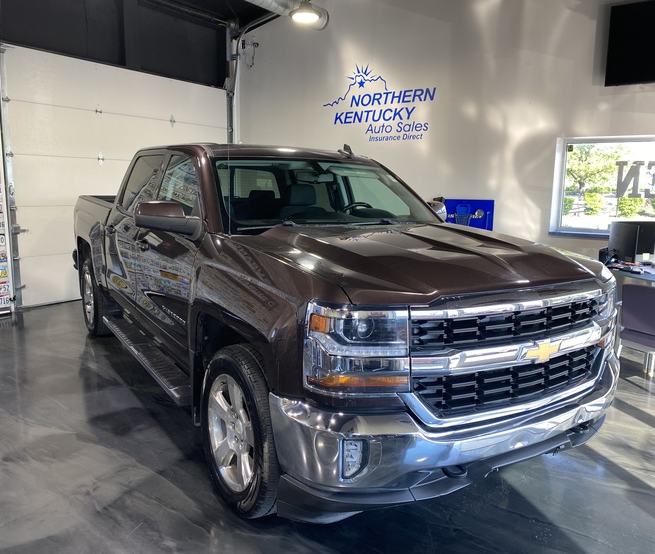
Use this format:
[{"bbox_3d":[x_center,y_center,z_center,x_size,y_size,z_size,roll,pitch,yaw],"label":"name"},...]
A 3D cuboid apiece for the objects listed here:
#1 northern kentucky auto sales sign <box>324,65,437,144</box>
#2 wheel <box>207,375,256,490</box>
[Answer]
[{"bbox_3d":[0.643,-2.362,7.513,1.822,1.057,0.020,9,12,38],"label":"northern kentucky auto sales sign"},{"bbox_3d":[-0.392,0.738,2.708,0.200,0.550,0.550,-4,11,-33],"label":"wheel"}]

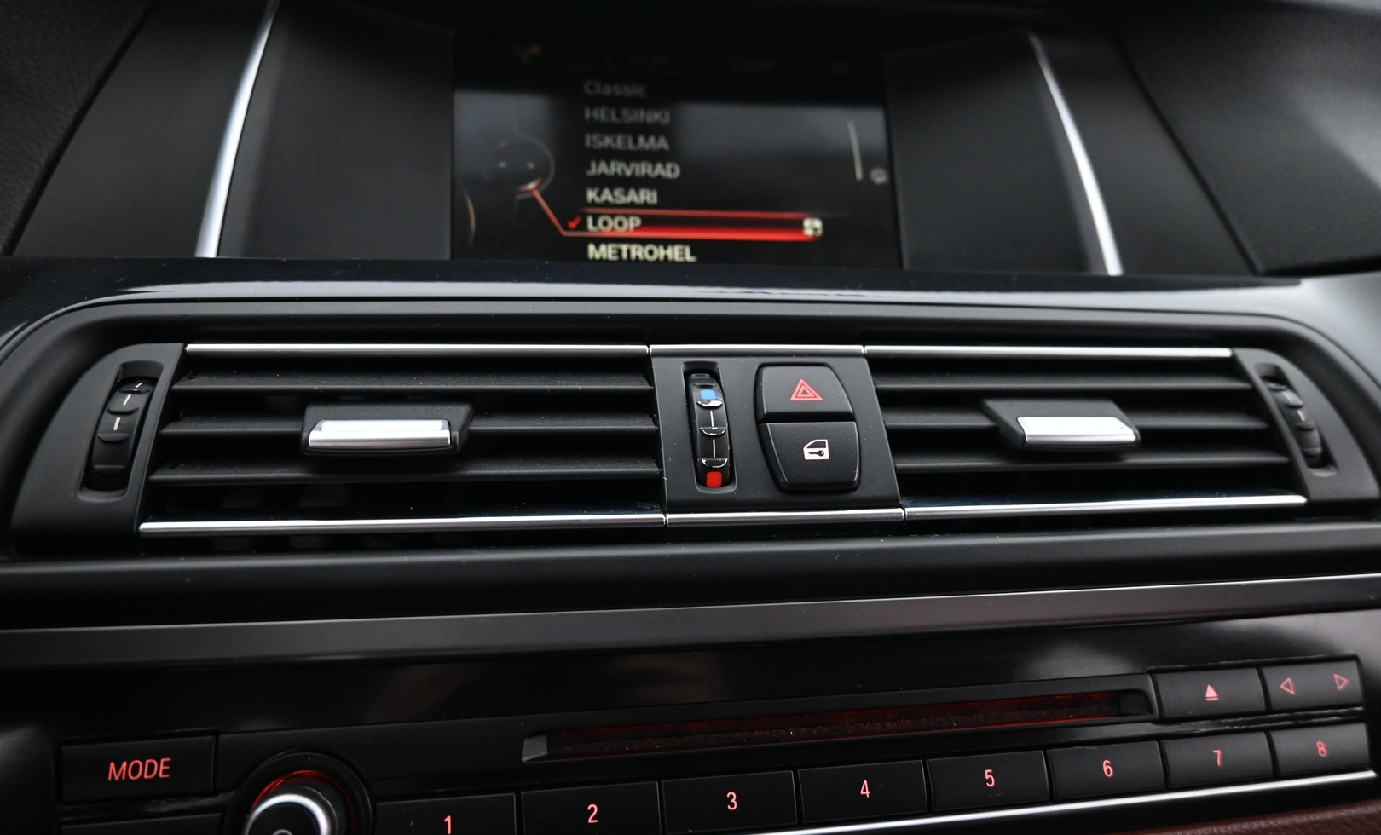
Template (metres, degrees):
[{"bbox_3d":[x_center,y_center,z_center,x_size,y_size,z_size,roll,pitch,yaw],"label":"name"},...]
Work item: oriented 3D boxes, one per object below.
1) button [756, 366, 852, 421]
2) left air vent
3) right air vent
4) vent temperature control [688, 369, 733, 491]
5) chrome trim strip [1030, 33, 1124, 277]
[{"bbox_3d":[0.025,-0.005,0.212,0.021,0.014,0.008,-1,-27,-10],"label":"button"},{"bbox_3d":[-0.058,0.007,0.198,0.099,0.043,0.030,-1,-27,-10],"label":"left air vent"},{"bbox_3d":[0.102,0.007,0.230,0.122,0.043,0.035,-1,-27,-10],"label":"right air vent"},{"bbox_3d":[0.004,0.004,0.204,0.008,0.028,0.010,-1,-27,-10],"label":"vent temperature control"},{"bbox_3d":[0.135,-0.094,0.327,0.006,0.099,0.010,-7,-16,-12],"label":"chrome trim strip"}]

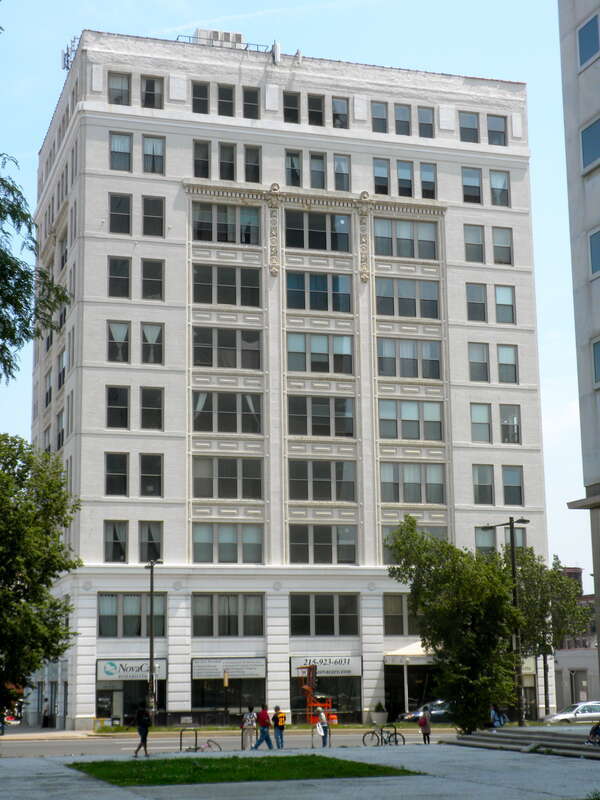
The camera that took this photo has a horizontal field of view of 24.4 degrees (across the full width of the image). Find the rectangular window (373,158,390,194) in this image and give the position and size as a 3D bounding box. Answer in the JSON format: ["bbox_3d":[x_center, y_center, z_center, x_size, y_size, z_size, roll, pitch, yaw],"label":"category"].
[{"bbox_3d":[5.397,-14.685,91.491,1.082,2.456,0.200,3,-11,-17],"label":"rectangular window"}]

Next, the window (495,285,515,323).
[{"bbox_3d":[13.492,-6.241,91.177,1.416,2.549,0.200,3,-12,-17],"label":"window"}]

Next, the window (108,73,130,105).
[{"bbox_3d":[-10.570,-18.262,81.327,1.329,1.976,0.220,3,-12,-17],"label":"window"}]

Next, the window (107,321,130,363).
[{"bbox_3d":[-10.414,-3.306,79.684,1.386,2.487,0.200,3,-12,-17],"label":"window"}]

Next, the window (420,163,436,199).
[{"bbox_3d":[8.008,-13.622,86.294,1.028,2.270,0.220,3,-12,-17],"label":"window"}]

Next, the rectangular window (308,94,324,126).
[{"bbox_3d":[1.060,-18.045,86.365,1.048,2.094,0.200,3,-11,-17],"label":"rectangular window"}]

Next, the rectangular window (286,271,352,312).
[{"bbox_3d":[1.246,-6.800,87.882,4.403,2.550,0.250,3,-12,-17],"label":"rectangular window"}]

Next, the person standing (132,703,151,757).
[{"bbox_3d":[-5.137,10.656,44.800,0.650,1.750,0.550,-3,-11,9],"label":"person standing"}]

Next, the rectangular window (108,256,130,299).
[{"bbox_3d":[-10.676,-7.269,82.446,1.328,2.518,0.150,3,-12,-17],"label":"rectangular window"}]

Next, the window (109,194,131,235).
[{"bbox_3d":[-10.731,-11.139,83.221,1.335,2.534,0.150,3,-12,-17],"label":"window"}]

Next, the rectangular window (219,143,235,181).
[{"bbox_3d":[-4.356,-14.411,83.913,1.060,2.366,0.200,3,-11,-17],"label":"rectangular window"}]

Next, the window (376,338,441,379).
[{"bbox_3d":[7.029,-2.605,88.892,4.410,2.537,0.250,3,-12,-17],"label":"window"}]

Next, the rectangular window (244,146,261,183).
[{"bbox_3d":[-2.829,-14.359,84.392,1.041,2.358,0.200,3,-11,-17],"label":"rectangular window"}]

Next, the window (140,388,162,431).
[{"bbox_3d":[-8.461,0.543,79.519,1.388,2.537,0.200,3,-12,-17],"label":"window"}]

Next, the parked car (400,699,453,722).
[{"bbox_3d":[8.062,18.004,80.139,4.600,1.460,1.780,3,-12,-17],"label":"parked car"}]

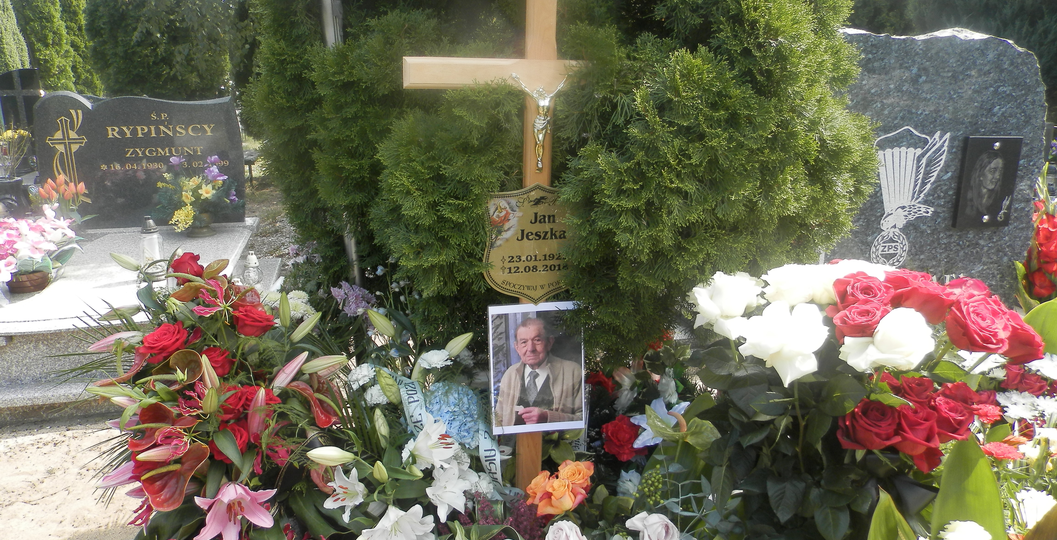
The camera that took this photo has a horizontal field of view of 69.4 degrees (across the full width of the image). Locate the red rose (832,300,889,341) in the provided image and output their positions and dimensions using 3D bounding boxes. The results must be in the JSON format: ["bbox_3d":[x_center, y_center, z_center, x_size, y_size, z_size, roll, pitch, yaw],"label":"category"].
[{"bbox_3d":[0.479,0.076,1.100,0.080,0.075,0.065,0,-25,0],"label":"red rose"}]

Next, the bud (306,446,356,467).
[{"bbox_3d":[-0.355,0.335,1.370,0.090,0.032,0.032,3,18,-12],"label":"bud"}]

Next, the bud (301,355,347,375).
[{"bbox_3d":[-0.361,0.167,1.350,0.090,0.030,0.030,-12,18,18],"label":"bud"}]

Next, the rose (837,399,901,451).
[{"bbox_3d":[0.504,0.229,1.130,0.092,0.070,0.088,1,35,0],"label":"rose"}]

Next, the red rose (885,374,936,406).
[{"bbox_3d":[0.625,0.197,1.250,0.078,0.057,0.075,1,30,0],"label":"red rose"}]

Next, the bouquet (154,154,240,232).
[{"bbox_3d":[-1.542,-0.355,3.550,0.390,0.370,0.300,-2,18,-5],"label":"bouquet"}]

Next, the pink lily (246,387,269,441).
[{"bbox_3d":[-0.486,0.259,1.370,0.036,0.100,0.036,7,15,-8],"label":"pink lily"}]

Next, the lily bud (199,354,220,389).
[{"bbox_3d":[-0.577,0.184,1.380,0.028,0.070,0.028,-16,18,0],"label":"lily bud"}]

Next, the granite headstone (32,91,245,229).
[{"bbox_3d":[-2.362,-0.676,4.678,1.150,0.800,0.090,-4,16,-14],"label":"granite headstone"}]

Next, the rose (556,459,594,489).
[{"bbox_3d":[0.093,0.407,1.520,0.072,0.055,0.070,1,35,0],"label":"rose"}]

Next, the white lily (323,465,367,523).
[{"bbox_3d":[-0.352,0.432,1.470,0.088,0.105,0.070,8,9,26],"label":"white lily"}]

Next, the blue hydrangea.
[{"bbox_3d":[-0.153,0.296,1.560,0.135,0.135,0.120,0,-18,0],"label":"blue hydrangea"}]

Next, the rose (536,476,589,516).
[{"bbox_3d":[0.057,0.385,1.300,0.085,0.070,0.080,0,57,0],"label":"rose"}]

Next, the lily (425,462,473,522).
[{"bbox_3d":[-0.148,0.414,1.420,0.090,0.110,0.085,0,17,0],"label":"lily"}]

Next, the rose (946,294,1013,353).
[{"bbox_3d":[0.696,0.084,1.180,0.100,0.088,0.085,-1,0,-3],"label":"rose"}]

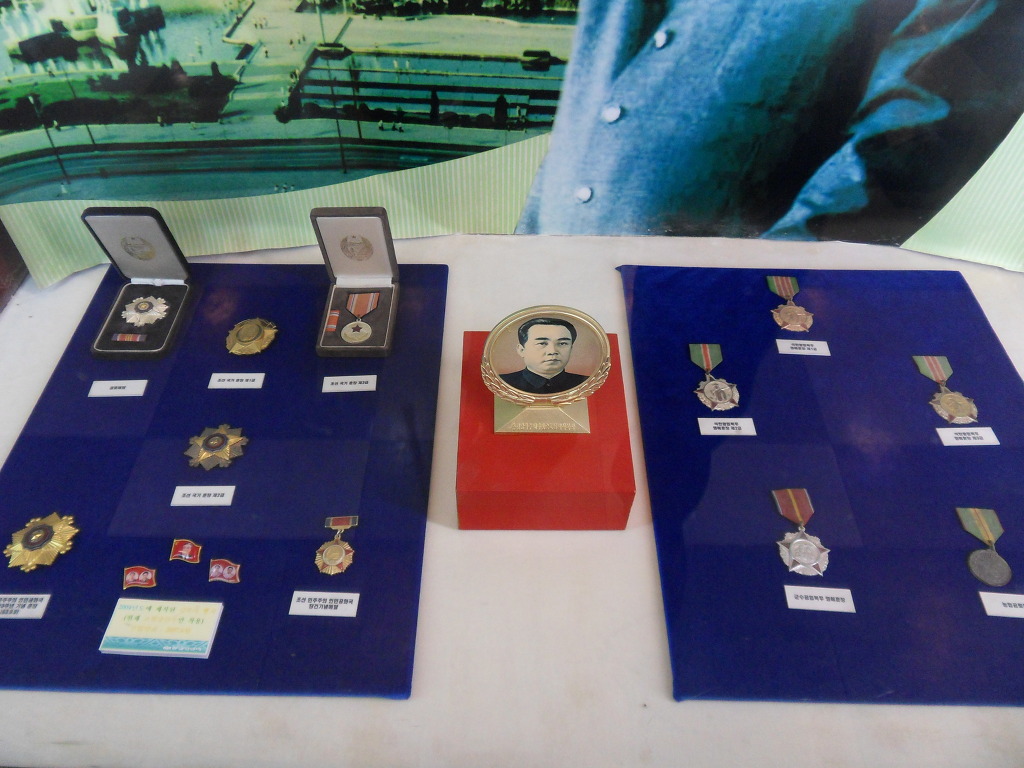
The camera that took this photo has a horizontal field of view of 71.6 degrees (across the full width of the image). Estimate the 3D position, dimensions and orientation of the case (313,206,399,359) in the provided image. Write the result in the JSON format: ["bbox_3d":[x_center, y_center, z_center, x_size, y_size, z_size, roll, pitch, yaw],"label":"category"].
[{"bbox_3d":[-0.179,-0.114,0.798,0.082,0.123,0.116,0,51,0],"label":"case"}]

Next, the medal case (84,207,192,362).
[{"bbox_3d":[-0.431,-0.115,0.794,0.084,0.125,0.123,1,51,0],"label":"medal case"}]

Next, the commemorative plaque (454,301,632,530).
[{"bbox_3d":[0.030,0.044,0.711,0.159,0.074,0.187,0,51,0],"label":"commemorative plaque"}]

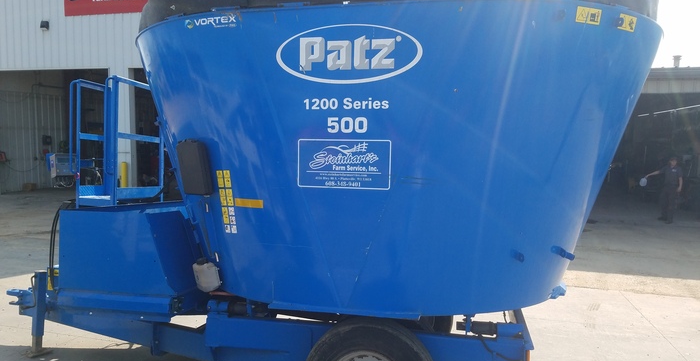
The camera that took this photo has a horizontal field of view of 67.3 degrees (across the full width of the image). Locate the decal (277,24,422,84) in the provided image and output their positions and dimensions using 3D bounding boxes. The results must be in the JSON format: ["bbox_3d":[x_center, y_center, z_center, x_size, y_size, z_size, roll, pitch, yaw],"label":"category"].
[{"bbox_3d":[-0.013,-0.759,3.159,0.903,0.352,0.020,2,9,14],"label":"decal"}]

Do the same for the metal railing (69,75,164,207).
[{"bbox_3d":[-2.106,-0.334,4.804,0.429,1.125,0.813,2,2,14],"label":"metal railing"}]

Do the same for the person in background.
[{"bbox_3d":[8.194,0.274,13.700,0.920,1.720,0.450,5,6,41],"label":"person in background"}]

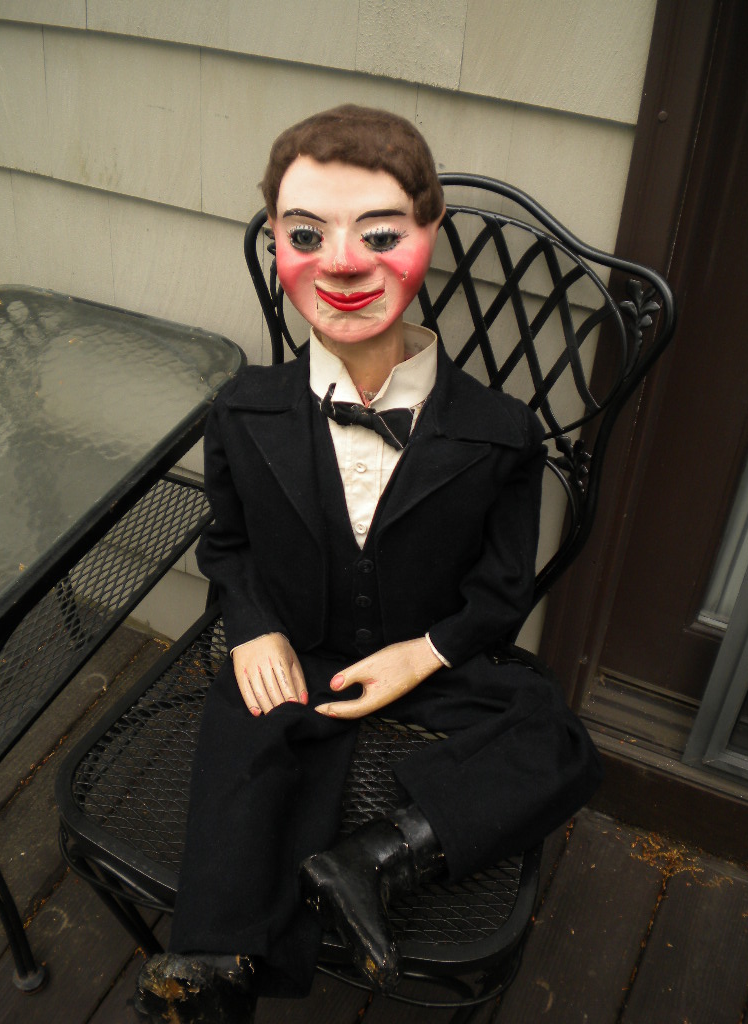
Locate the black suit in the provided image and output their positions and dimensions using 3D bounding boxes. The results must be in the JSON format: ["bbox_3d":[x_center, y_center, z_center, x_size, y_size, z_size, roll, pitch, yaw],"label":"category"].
[{"bbox_3d":[0.028,0.111,0.994,0.415,0.470,0.530,9,27,10],"label":"black suit"}]

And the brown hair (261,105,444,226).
[{"bbox_3d":[-0.020,-0.331,1.010,0.178,0.140,0.190,7,26,6],"label":"brown hair"}]

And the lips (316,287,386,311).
[{"bbox_3d":[-0.022,-0.196,0.950,0.062,0.022,0.019,7,26,6],"label":"lips"}]

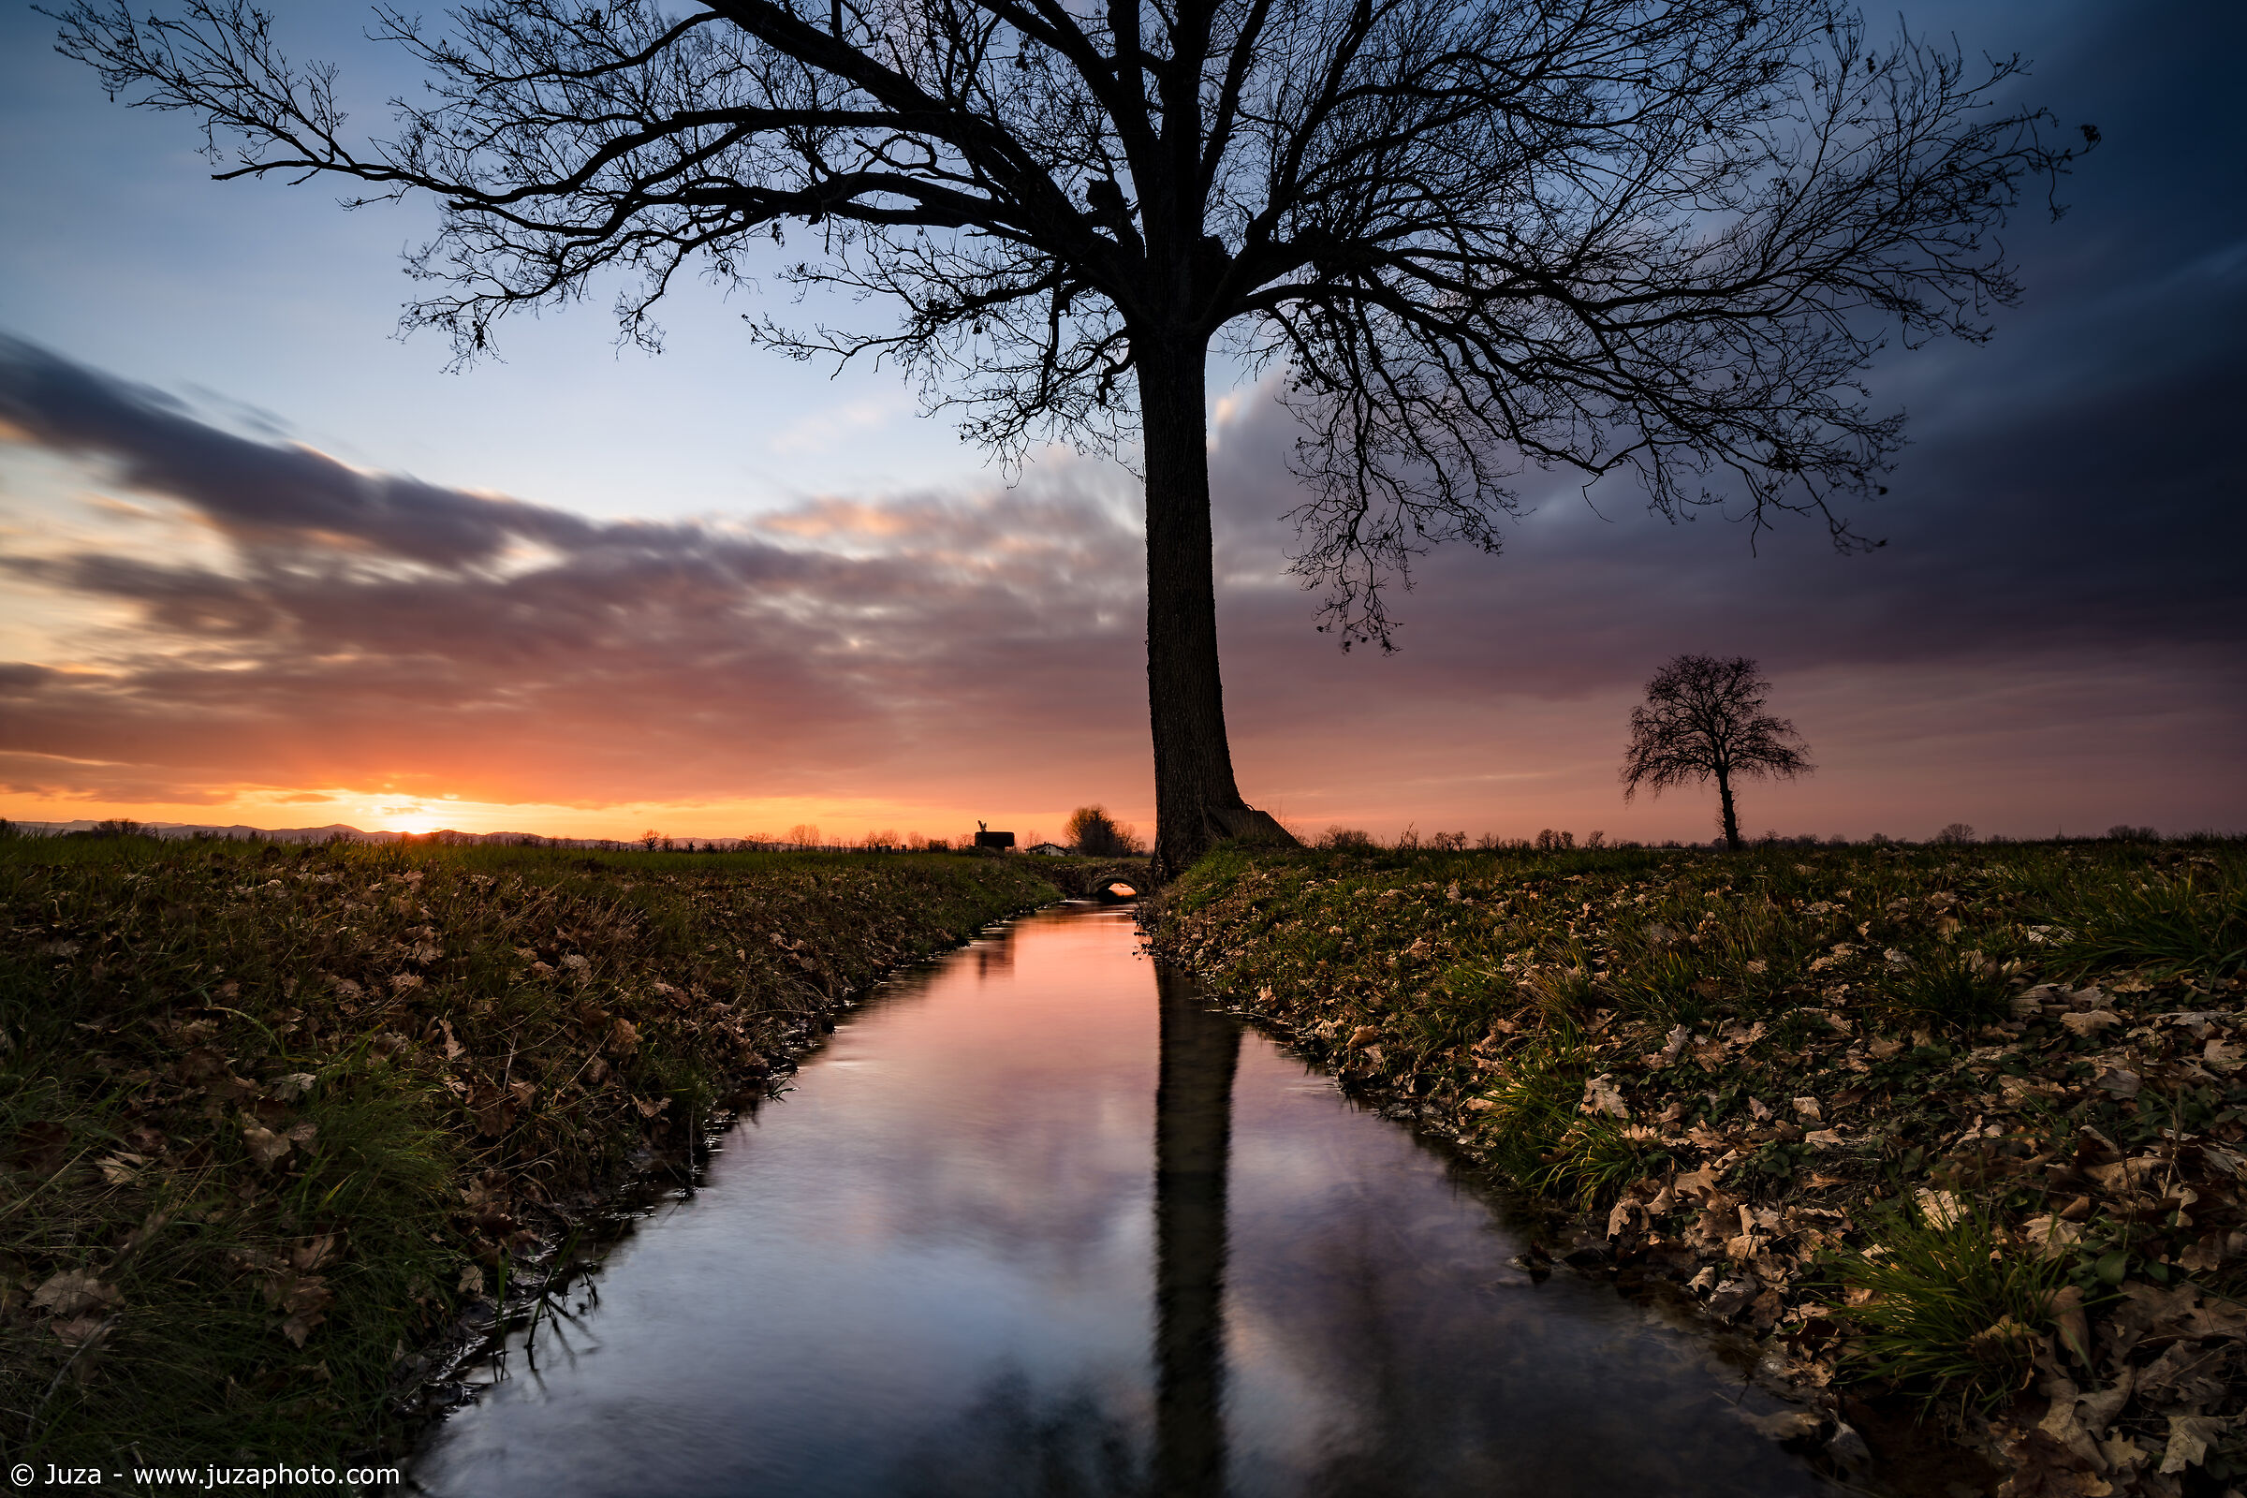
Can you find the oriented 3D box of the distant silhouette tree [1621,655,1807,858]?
[{"bbox_3d":[26.400,0.200,50.000,7.800,8.800,7.600,0,-5,0],"label":"distant silhouette tree"}]

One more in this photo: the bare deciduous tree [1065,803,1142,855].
[{"bbox_3d":[-2.440,9.300,130.000,8.600,6.100,7.800,0,-5,0],"label":"bare deciduous tree"}]

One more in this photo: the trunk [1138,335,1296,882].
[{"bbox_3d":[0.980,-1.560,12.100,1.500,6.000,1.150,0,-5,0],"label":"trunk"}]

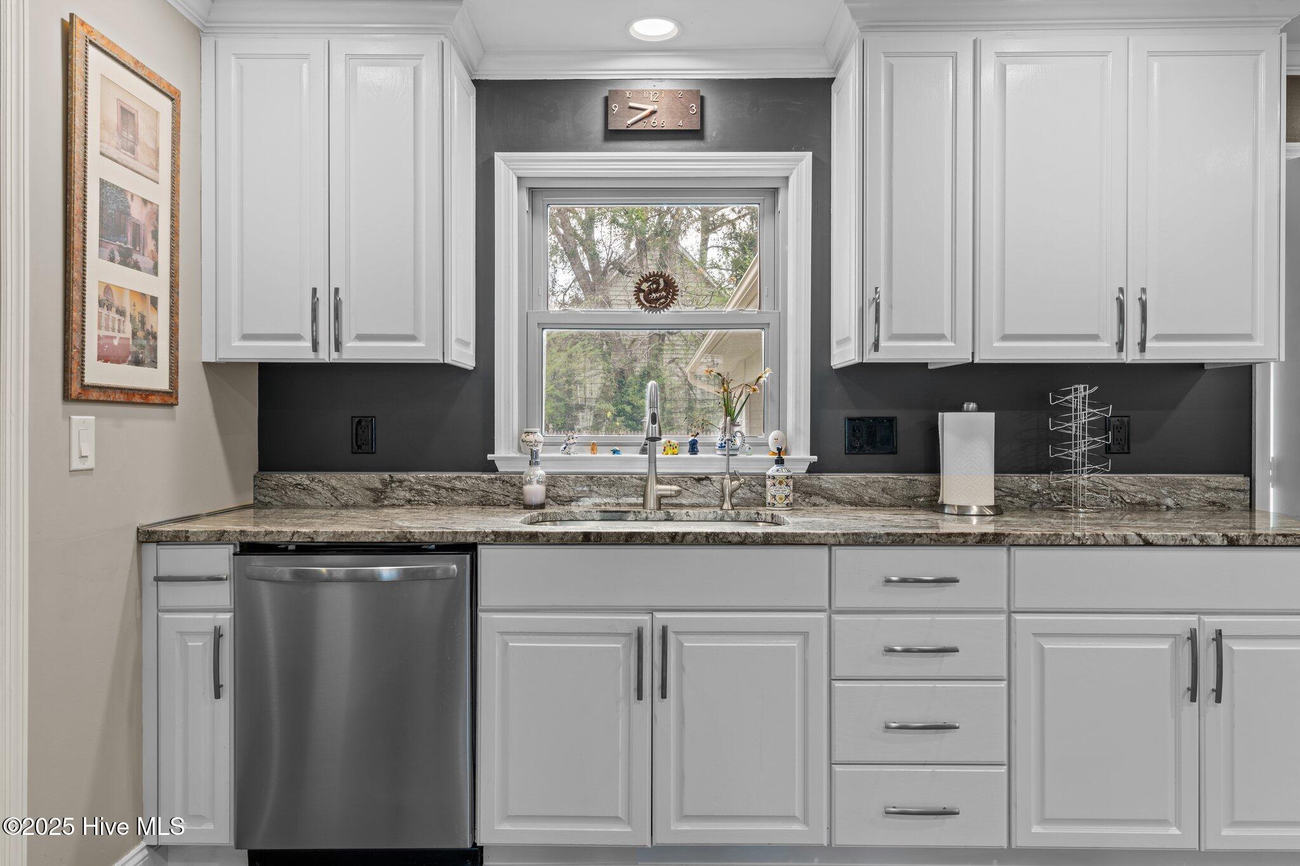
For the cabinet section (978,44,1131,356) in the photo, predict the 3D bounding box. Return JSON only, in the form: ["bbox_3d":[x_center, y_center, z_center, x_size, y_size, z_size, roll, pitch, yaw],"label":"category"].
[{"bbox_3d":[1.145,-0.667,2.625,0.432,0.925,0.340,0,0,0],"label":"cabinet section"}]

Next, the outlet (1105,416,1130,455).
[{"bbox_3d":[1.542,0.008,2.852,0.080,0.125,0.010,0,0,0],"label":"outlet"}]

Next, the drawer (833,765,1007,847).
[{"bbox_3d":[0.688,0.950,2.195,0.442,0.209,0.055,0,0,0],"label":"drawer"}]

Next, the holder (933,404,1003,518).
[{"bbox_3d":[0.986,0.075,2.683,0.220,0.344,0.220,0,0,1],"label":"holder"}]

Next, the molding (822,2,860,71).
[{"bbox_3d":[0.578,-1.196,2.615,0.057,0.100,0.410,0,0,1],"label":"molding"}]

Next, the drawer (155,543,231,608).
[{"bbox_3d":[-1.160,0.367,2.200,0.196,0.165,0.055,0,0,0],"label":"drawer"}]

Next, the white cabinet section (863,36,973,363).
[{"bbox_3d":[0.763,-0.667,2.625,0.312,0.925,0.340,0,0,0],"label":"white cabinet section"}]

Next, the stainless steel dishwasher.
[{"bbox_3d":[-0.751,0.675,2.483,0.602,0.792,0.620,0,0,1],"label":"stainless steel dishwasher"}]

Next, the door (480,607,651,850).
[{"bbox_3d":[-0.217,0.753,2.204,0.444,0.596,0.032,0,0,1],"label":"door"}]

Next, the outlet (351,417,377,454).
[{"bbox_3d":[-0.937,0.009,2.840,0.080,0.123,0.010,0,0,1],"label":"outlet"}]

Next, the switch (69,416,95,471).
[{"bbox_3d":[-1.301,0.024,1.990,0.010,0.125,0.080,0,0,0],"label":"switch"}]

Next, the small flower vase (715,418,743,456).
[{"bbox_3d":[0.261,0.013,2.833,0.096,0.123,0.080,0,0,1],"label":"small flower vase"}]

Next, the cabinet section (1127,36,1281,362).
[{"bbox_3d":[1.574,-0.667,2.625,0.435,0.925,0.340,0,0,0],"label":"cabinet section"}]

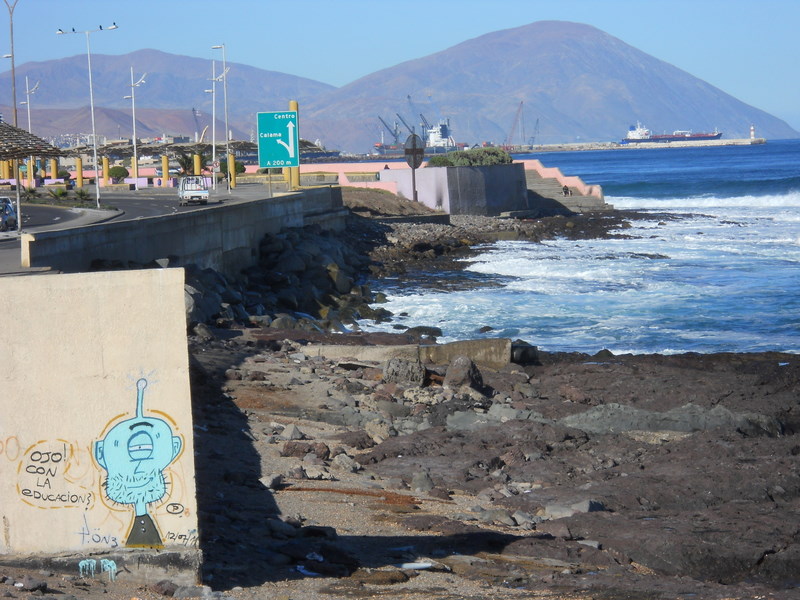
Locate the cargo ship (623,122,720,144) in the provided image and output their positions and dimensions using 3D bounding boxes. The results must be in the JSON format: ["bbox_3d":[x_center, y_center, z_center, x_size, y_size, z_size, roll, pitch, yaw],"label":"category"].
[{"bbox_3d":[461.181,-284.401,5248.955,174.000,43.000,30.000,-1,3,20],"label":"cargo ship"}]

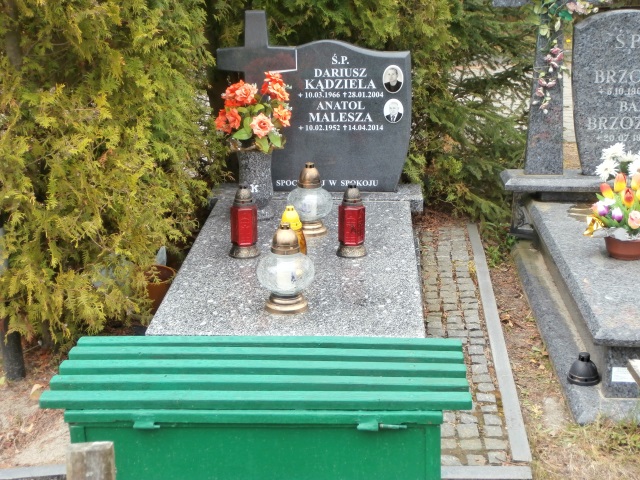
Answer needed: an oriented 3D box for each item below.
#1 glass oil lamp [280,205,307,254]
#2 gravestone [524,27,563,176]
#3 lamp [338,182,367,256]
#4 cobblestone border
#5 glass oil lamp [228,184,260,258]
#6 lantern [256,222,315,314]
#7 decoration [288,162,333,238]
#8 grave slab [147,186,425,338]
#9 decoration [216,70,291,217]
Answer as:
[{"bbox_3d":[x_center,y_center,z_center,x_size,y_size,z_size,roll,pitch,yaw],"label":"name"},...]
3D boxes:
[{"bbox_3d":[-0.100,-0.021,3.866,0.100,0.211,0.100,1,18,3],"label":"glass oil lamp"},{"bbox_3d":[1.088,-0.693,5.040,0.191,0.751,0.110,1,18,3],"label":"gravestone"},{"bbox_3d":[0.122,-0.075,3.944,0.113,0.266,0.113,1,18,3],"label":"lamp"},{"bbox_3d":[0.593,0.343,4.339,0.310,0.080,2.567,1,18,4],"label":"cobblestone border"},{"bbox_3d":[-0.279,-0.073,3.944,0.113,0.263,0.113,1,18,3],"label":"glass oil lamp"},{"bbox_3d":[-0.103,0.083,3.414,0.190,0.286,0.190,1,18,3],"label":"lantern"},{"bbox_3d":[-0.033,-0.166,4.199,0.181,0.285,0.181,1,18,3],"label":"decoration"},{"bbox_3d":[-0.063,0.109,4.053,0.870,0.150,1.705,1,18,3],"label":"grave slab"},{"bbox_3d":[-0.273,-0.389,4.365,0.321,0.610,0.270,1,18,3],"label":"decoration"}]

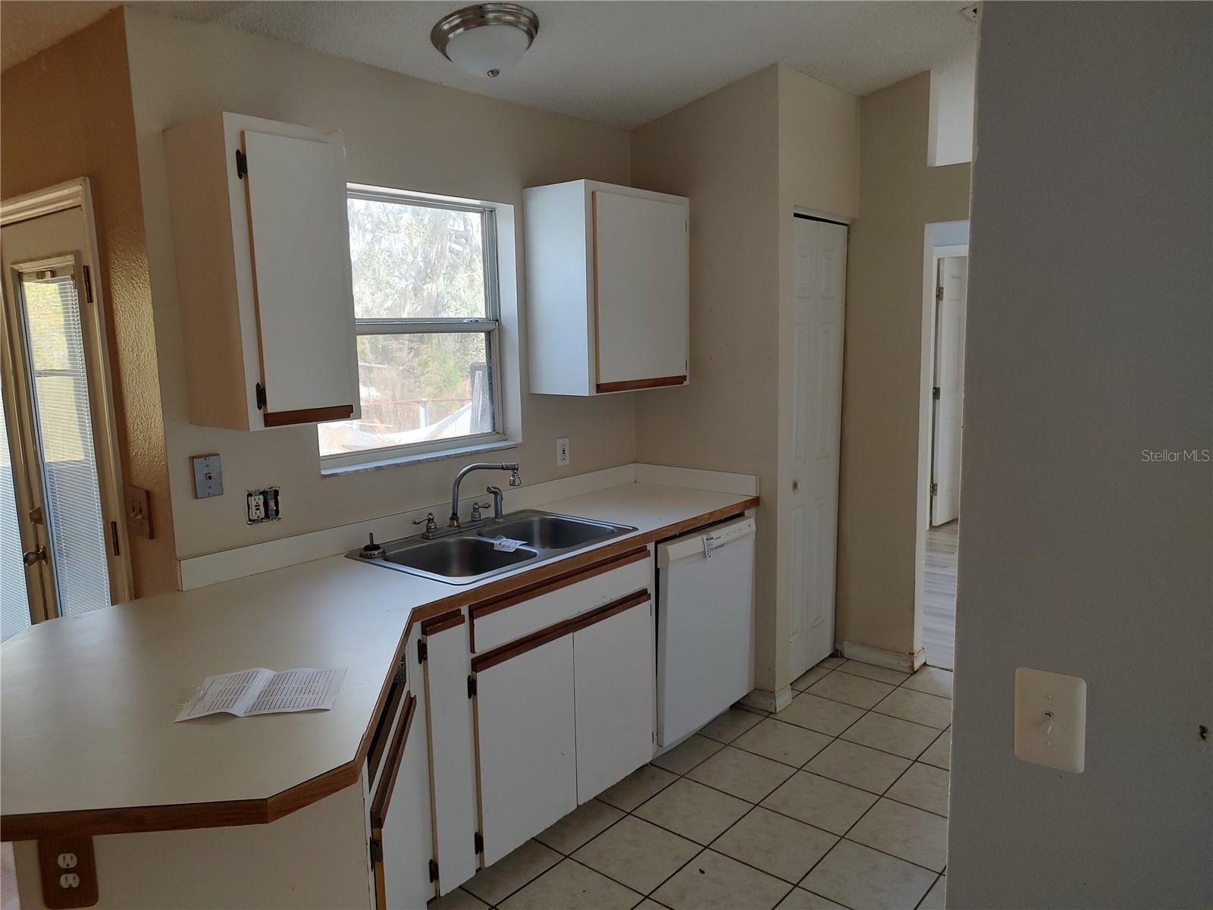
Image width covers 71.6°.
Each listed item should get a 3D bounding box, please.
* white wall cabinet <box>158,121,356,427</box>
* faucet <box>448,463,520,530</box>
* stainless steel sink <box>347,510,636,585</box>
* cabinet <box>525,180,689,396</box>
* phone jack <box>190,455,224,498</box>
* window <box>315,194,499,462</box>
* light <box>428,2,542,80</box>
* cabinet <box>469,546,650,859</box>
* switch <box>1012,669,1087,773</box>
[{"bbox_3d":[-0.915,-0.464,2.255,0.335,0.755,0.319,5,10,40],"label":"white wall cabinet"},{"bbox_3d":[-0.430,0.153,2.948,0.255,0.225,0.060,-1,8,5],"label":"faucet"},{"bbox_3d":[-0.357,0.367,2.809,0.560,0.185,0.838,5,10,40],"label":"stainless steel sink"},{"bbox_3d":[0.029,-0.646,3.363,0.325,0.766,0.642,5,10,40],"label":"cabinet"},{"bbox_3d":[-1.107,0.059,2.335,0.013,0.114,0.073,5,10,40],"label":"phone jack"},{"bbox_3d":[-0.698,-0.444,2.935,0.065,0.885,0.835,5,10,40],"label":"window"},{"bbox_3d":[-0.357,-1.226,2.575,0.332,0.138,0.332,-9,2,0],"label":"light"},{"bbox_3d":[-0.326,0.742,2.852,0.605,0.840,0.845,5,10,40],"label":"cabinet"},{"bbox_3d":[0.559,0.334,1.061,0.079,0.122,0.012,5,10,40],"label":"switch"}]

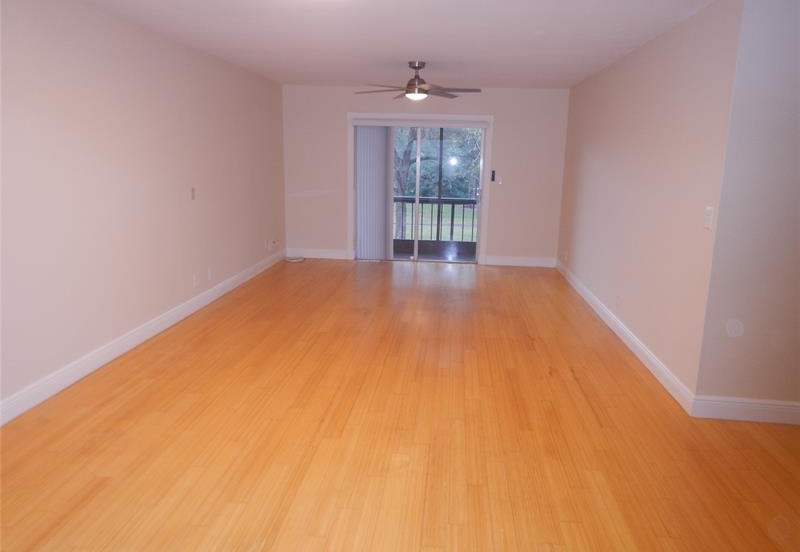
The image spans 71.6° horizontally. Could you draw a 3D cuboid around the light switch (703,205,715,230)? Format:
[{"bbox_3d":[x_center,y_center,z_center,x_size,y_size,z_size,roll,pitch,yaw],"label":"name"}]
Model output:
[{"bbox_3d":[1.774,-0.341,3.200,0.012,0.125,0.098,2,12,5],"label":"light switch"}]

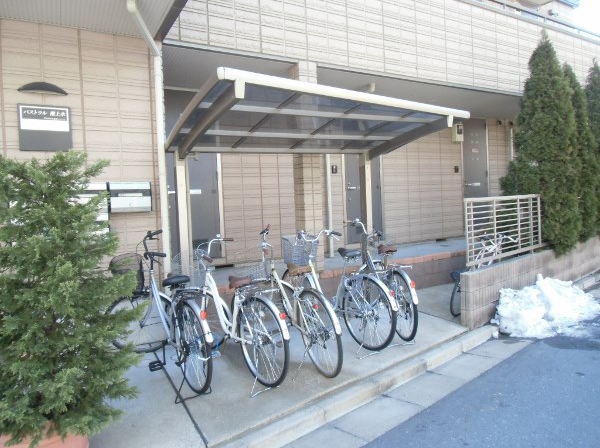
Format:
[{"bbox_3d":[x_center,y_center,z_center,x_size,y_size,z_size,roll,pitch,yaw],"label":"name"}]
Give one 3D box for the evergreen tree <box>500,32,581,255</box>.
[{"bbox_3d":[3.469,-1.009,5.988,1.137,3.532,1.137,-5,4,-39],"label":"evergreen tree"}]

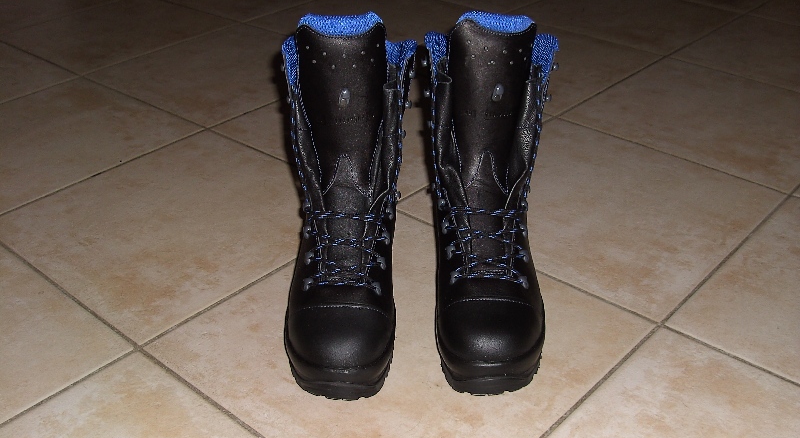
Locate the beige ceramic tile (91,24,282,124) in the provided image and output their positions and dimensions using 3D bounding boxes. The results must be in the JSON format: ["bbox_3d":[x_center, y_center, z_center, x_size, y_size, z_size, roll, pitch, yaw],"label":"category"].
[{"bbox_3d":[-0.316,-0.275,1.584,0.385,0.010,0.385,24,38,35],"label":"beige ceramic tile"}]

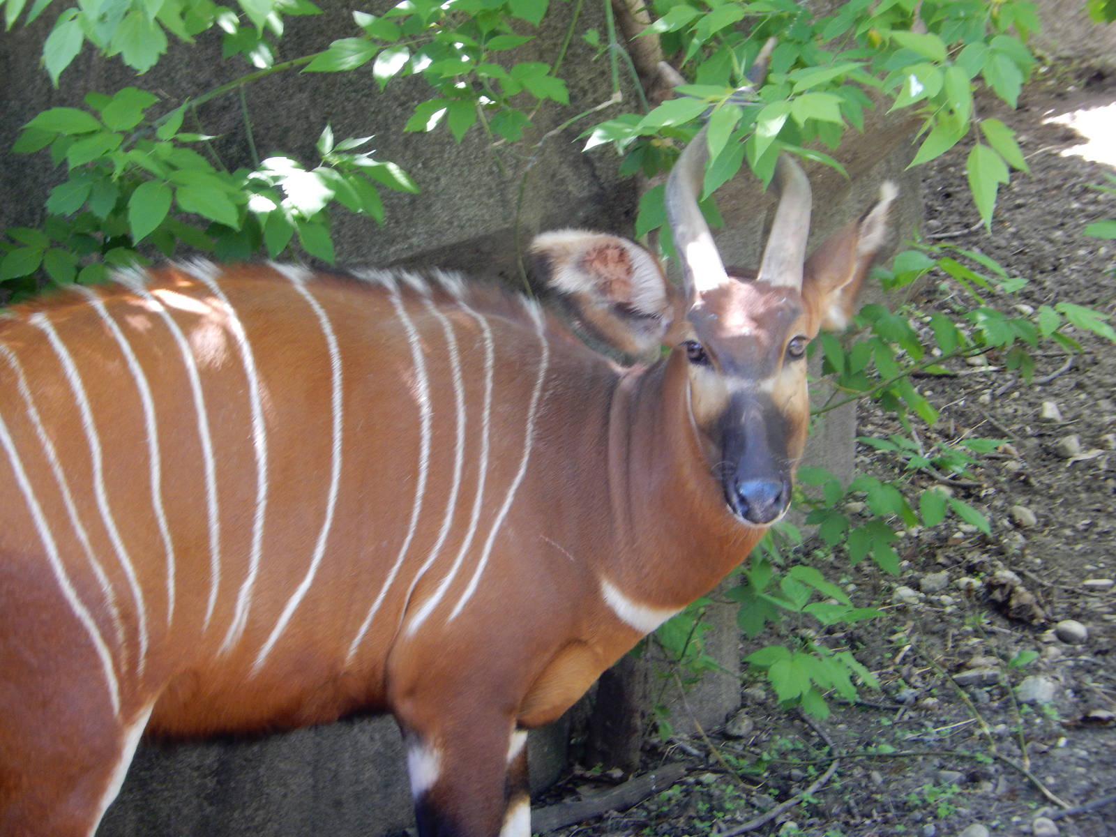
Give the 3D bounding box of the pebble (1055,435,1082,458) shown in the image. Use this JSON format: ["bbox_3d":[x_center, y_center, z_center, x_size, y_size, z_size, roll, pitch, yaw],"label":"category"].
[{"bbox_3d":[0.854,0.047,14.400,0.044,0.033,0.040,0,11,0],"label":"pebble"}]

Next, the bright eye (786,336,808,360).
[{"bbox_3d":[0.317,-0.093,11.400,0.030,0.031,0.025,-5,10,-30],"label":"bright eye"}]

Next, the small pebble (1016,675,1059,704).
[{"bbox_3d":[0.696,0.394,12.500,0.062,0.043,0.050,0,9,0],"label":"small pebble"}]

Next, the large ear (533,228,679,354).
[{"bbox_3d":[0.063,-0.167,11.450,0.202,0.168,0.090,1,9,9],"label":"large ear"}]

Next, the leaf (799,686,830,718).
[{"bbox_3d":[0.370,0.409,12.400,0.035,0.015,0.059,-23,62,-16],"label":"leaf"}]

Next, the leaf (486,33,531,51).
[{"bbox_3d":[-0.070,-0.533,12.200,0.069,0.015,0.037,-9,28,17],"label":"leaf"}]

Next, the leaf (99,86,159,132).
[{"bbox_3d":[-0.626,-0.453,12.600,0.080,0.014,0.057,-35,66,-18],"label":"leaf"}]

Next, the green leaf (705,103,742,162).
[{"bbox_3d":[0.218,-0.377,11.350,0.049,0.077,0.030,0,9,0],"label":"green leaf"}]

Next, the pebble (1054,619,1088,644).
[{"bbox_3d":[0.817,0.339,13.700,0.052,0.035,0.046,0,11,0],"label":"pebble"}]

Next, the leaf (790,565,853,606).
[{"bbox_3d":[0.399,0.253,13.100,0.108,0.014,0.046,32,52,11],"label":"leaf"}]

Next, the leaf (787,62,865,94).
[{"bbox_3d":[0.371,-0.471,11.900,0.111,0.022,0.043,-22,24,12],"label":"leaf"}]

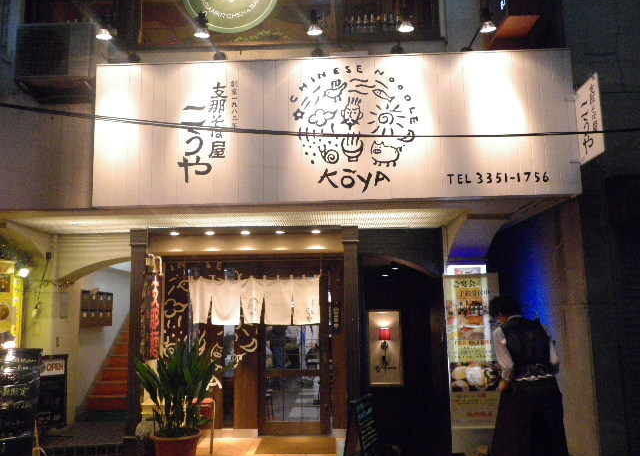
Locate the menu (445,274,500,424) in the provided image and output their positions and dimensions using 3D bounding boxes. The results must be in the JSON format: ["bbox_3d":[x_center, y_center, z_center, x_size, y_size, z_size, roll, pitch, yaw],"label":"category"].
[{"bbox_3d":[1.576,1.274,6.194,0.565,1.600,0.070,-1,-8,3],"label":"menu"}]

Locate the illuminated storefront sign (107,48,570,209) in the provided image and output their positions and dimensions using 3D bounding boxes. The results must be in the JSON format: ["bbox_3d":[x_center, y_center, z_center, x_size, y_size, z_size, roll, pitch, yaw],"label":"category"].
[{"bbox_3d":[0.100,-0.901,5.604,4.376,1.348,0.120,-1,-8,3],"label":"illuminated storefront sign"}]

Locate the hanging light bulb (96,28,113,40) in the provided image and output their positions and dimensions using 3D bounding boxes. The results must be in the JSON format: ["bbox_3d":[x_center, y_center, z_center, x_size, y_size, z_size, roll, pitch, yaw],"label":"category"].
[{"bbox_3d":[-1.786,-1.608,5.057,0.125,0.085,0.125,-1,-8,3],"label":"hanging light bulb"}]

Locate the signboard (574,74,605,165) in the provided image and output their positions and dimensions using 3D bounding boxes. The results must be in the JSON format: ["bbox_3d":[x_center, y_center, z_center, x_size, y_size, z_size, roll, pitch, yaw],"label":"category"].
[{"bbox_3d":[2.278,-0.905,5.151,0.060,0.650,0.480,-1,-8,3],"label":"signboard"}]

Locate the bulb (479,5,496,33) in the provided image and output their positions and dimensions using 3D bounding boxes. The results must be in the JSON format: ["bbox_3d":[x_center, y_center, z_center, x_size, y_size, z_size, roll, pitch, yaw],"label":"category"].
[{"bbox_3d":[1.347,-1.673,4.908,0.127,0.190,0.127,-1,-8,3],"label":"bulb"}]

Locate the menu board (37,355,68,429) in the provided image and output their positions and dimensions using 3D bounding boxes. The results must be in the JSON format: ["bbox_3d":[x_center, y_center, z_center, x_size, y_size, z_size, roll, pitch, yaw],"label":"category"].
[{"bbox_3d":[-3.065,1.866,6.959,0.370,0.800,0.080,5,-10,-37],"label":"menu board"}]

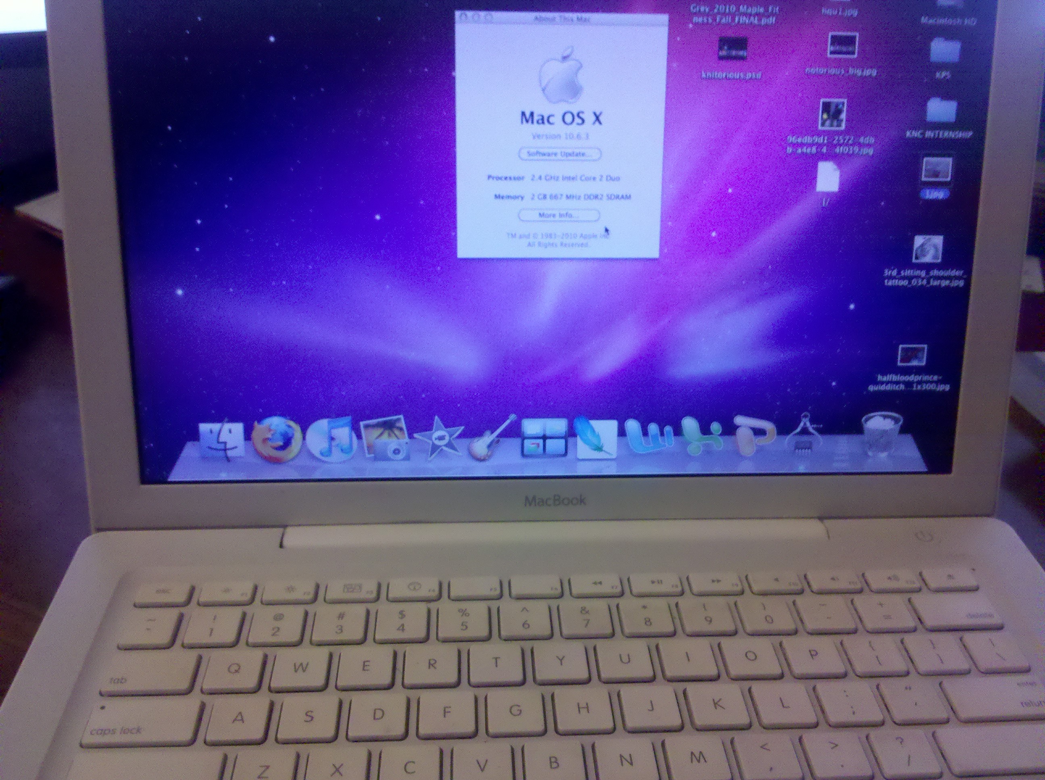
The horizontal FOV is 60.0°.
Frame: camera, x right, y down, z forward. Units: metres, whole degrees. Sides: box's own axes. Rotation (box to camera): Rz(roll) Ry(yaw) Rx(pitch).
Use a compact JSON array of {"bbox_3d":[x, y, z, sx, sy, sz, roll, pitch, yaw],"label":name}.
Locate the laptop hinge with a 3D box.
[{"bbox_3d":[0.013,0.051,0.319,0.189,0.010,0.012,0,32,-3],"label":"laptop hinge"}]

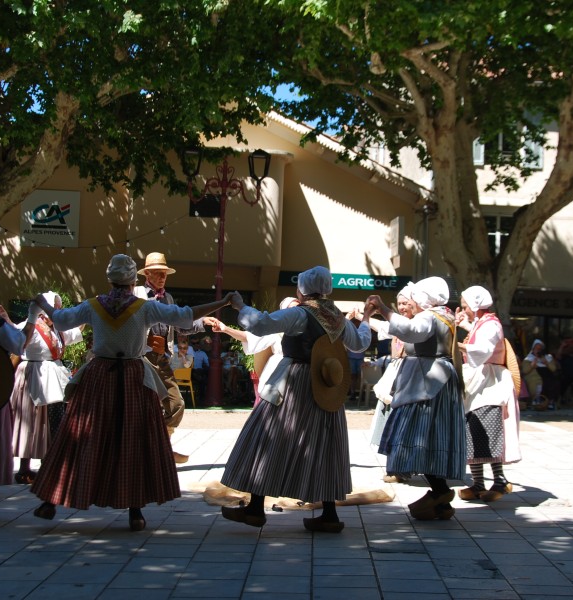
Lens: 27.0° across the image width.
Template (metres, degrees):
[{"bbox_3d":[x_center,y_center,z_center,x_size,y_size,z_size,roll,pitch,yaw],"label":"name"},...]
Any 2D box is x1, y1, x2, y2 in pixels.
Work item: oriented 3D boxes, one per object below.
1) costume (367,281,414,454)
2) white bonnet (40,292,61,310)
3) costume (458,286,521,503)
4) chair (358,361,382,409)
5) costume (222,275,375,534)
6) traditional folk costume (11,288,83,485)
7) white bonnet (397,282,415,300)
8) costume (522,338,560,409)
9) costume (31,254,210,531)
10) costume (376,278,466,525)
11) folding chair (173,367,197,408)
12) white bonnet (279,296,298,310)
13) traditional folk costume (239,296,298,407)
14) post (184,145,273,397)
[{"bbox_3d":[0.954,0.618,9.900,0.580,1.500,0.600,4,-3,-41],"label":"costume"},{"bbox_3d":[-1.942,0.004,9.800,0.200,0.180,0.170,0,-3,28],"label":"white bonnet"},{"bbox_3d":[1.548,0.721,9.100,0.520,1.620,0.580,2,-2,-9],"label":"costume"},{"bbox_3d":[1.510,1.501,21.200,0.490,0.840,0.530,1,-3,12],"label":"chair"},{"bbox_3d":[0.067,0.609,7.300,0.750,1.640,0.820,0,-3,35],"label":"costume"},{"bbox_3d":[-1.941,0.667,9.650,0.550,1.420,0.620,-1,-3,44],"label":"traditional folk costume"},{"bbox_3d":[0.988,-0.065,9.750,0.180,0.180,0.210,-1,-3,37],"label":"white bonnet"},{"bbox_3d":[4.594,1.324,21.500,0.660,1.260,0.750,1,-2,9],"label":"costume"},{"bbox_3d":[-0.964,0.550,7.100,1.120,1.640,0.750,2,-3,-6],"label":"costume"},{"bbox_3d":[0.916,0.668,8.100,0.640,1.650,0.680,2,-3,6],"label":"costume"},{"bbox_3d":[-1.786,1.548,21.000,0.440,0.770,0.480,2,-2,-11],"label":"folding chair"},{"bbox_3d":[0.036,0.054,10.700,0.230,0.190,0.200,0,-3,41],"label":"white bonnet"},{"bbox_3d":[0.044,0.770,10.500,0.620,1.560,0.750,-1,-3,41],"label":"traditional folk costume"},{"bbox_3d":[-1.081,-0.423,21.500,1.570,4.600,0.420,2,-3,0],"label":"post"}]

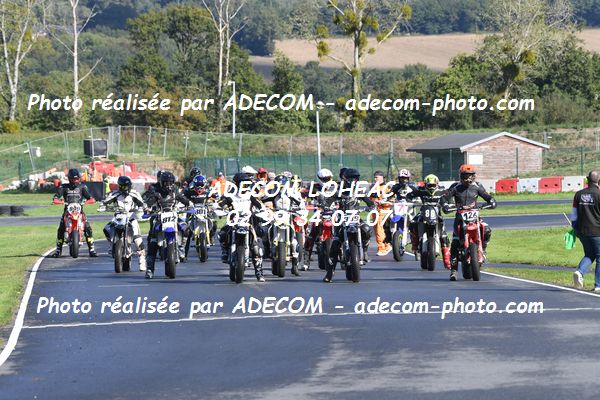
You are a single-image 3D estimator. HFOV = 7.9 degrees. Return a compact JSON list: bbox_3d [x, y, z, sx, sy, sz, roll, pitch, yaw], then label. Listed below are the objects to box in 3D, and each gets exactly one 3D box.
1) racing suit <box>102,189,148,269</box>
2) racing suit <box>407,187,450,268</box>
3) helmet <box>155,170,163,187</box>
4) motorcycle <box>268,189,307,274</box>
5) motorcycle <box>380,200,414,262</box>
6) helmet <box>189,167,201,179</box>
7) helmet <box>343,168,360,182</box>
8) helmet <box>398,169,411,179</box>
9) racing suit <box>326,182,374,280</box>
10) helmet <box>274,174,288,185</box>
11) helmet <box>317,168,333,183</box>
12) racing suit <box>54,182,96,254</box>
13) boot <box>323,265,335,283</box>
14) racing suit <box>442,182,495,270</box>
[{"bbox_3d":[-3.078,0.517,76.000,0.780,1.450,0.650,0,0,5],"label":"racing suit"},{"bbox_3d":[2.242,0.483,75.300,0.770,1.420,0.750,0,0,-3],"label":"racing suit"},{"bbox_3d":[-2.666,-0.417,84.000,0.250,0.280,0.330,0,0,0],"label":"helmet"},{"bbox_3d":[-0.296,0.648,69.300,0.780,1.150,2.050,0,0,-4],"label":"motorcycle"},{"bbox_3d":[2.041,0.589,85.050,0.830,1.200,2.080,0,0,10],"label":"motorcycle"},{"bbox_3d":[-2.195,-0.546,91.000,0.250,0.280,0.320,0,5,10],"label":"helmet"},{"bbox_3d":[0.828,-0.366,68.300,0.260,0.270,0.330,0,0,-9],"label":"helmet"},{"bbox_3d":[2.049,-0.466,84.800,0.250,0.280,0.330,0,4,-2],"label":"helmet"},{"bbox_3d":[0.775,0.491,66.500,0.750,1.500,0.750,0,0,-3],"label":"racing suit"},{"bbox_3d":[-0.303,-0.290,71.800,0.260,0.270,0.330,0,0,-3],"label":"helmet"},{"bbox_3d":[0.431,-0.389,73.300,0.260,0.280,0.330,0,0,-8],"label":"helmet"},{"bbox_3d":[-4.502,0.389,86.500,0.880,1.480,0.620,0,0,0],"label":"racing suit"},{"bbox_3d":[0.431,1.093,65.500,0.140,0.320,0.290,0,0,25],"label":"boot"},{"bbox_3d":[2.617,0.412,67.300,0.810,1.380,0.650,0,0,-5],"label":"racing suit"}]

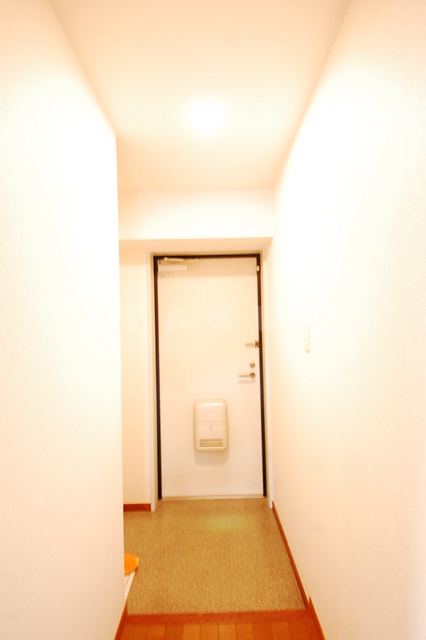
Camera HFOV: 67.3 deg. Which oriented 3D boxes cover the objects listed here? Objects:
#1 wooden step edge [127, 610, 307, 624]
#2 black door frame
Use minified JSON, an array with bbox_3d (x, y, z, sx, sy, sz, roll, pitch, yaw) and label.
[{"bbox_3d":[0.021,1.372,1.443,0.837,0.050,0.060,-1,-3,0],"label":"wooden step edge"},{"bbox_3d":[-0.026,0.454,2.666,0.888,2.000,0.090,-1,-3,0],"label":"black door frame"}]

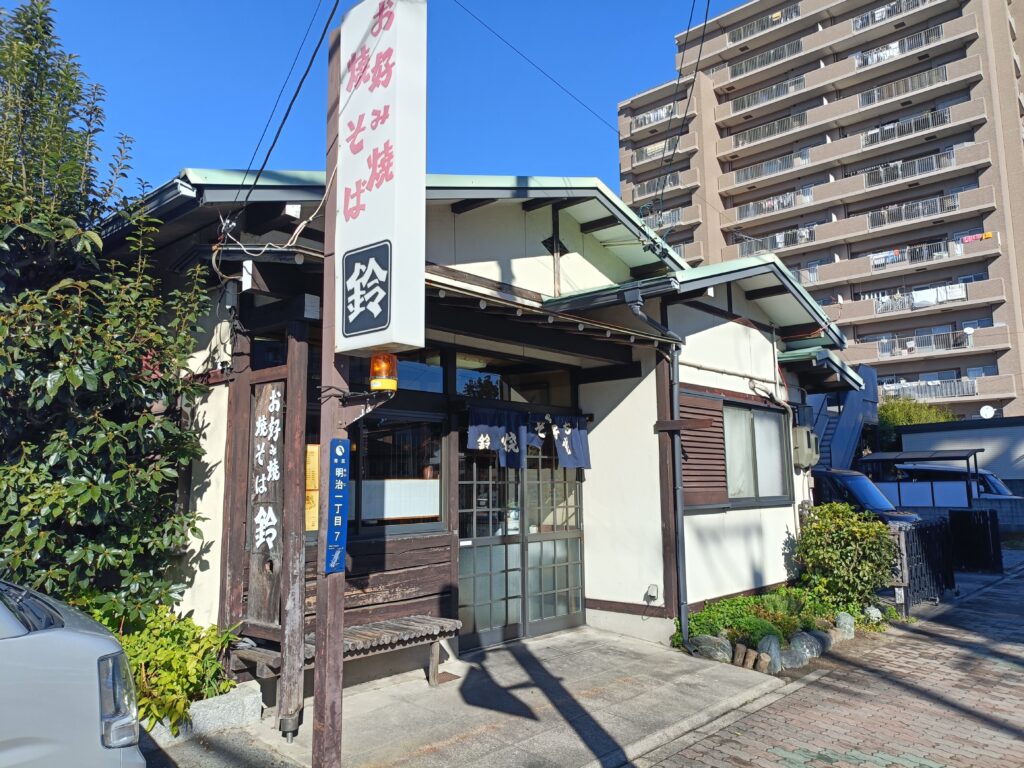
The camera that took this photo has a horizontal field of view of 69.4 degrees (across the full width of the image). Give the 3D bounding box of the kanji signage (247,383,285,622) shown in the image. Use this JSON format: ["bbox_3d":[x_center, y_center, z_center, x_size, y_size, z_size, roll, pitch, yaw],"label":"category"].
[{"bbox_3d":[-1.438,0.668,4.325,0.343,1.391,0.038,-7,-11,41],"label":"kanji signage"}]

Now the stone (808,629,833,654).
[{"bbox_3d":[2.911,2.394,7.020,0.230,0.230,0.240,-8,-11,42],"label":"stone"}]

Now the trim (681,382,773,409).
[{"bbox_3d":[2.391,0.117,7.936,0.035,0.085,2.350,-7,-10,43],"label":"trim"}]

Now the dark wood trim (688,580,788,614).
[{"bbox_3d":[2.398,2.216,7.686,0.047,0.094,2.510,-7,-11,41],"label":"dark wood trim"}]

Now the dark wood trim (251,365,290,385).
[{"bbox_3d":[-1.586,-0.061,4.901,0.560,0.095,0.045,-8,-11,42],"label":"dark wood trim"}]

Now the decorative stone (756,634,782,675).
[{"bbox_3d":[2.155,2.267,6.231,0.200,0.280,0.200,-8,-11,42],"label":"decorative stone"}]

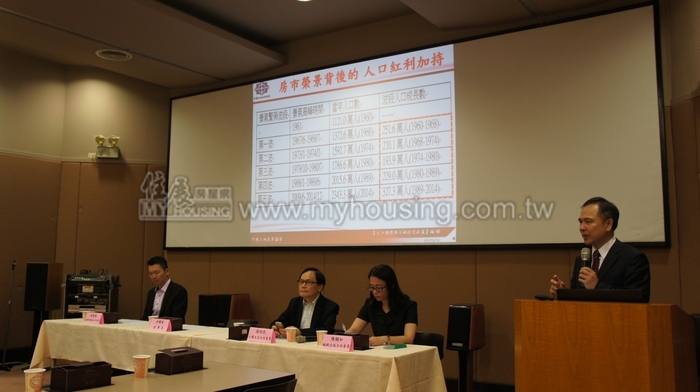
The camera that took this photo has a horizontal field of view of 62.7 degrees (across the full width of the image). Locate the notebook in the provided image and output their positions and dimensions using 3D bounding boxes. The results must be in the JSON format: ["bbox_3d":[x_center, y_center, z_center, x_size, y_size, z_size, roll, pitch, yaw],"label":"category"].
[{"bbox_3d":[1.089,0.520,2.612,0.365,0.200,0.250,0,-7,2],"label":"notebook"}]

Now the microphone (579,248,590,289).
[{"bbox_3d":[1.202,0.376,2.950,0.050,0.220,0.050,6,-20,1],"label":"microphone"}]

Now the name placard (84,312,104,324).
[{"bbox_3d":[-2.265,1.087,5.105,0.205,0.095,0.053,-3,-8,29],"label":"name placard"}]

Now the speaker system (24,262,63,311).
[{"bbox_3d":[-3.624,1.077,6.800,0.290,0.560,0.260,-1,-7,14],"label":"speaker system"}]

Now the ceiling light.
[{"bbox_3d":[-2.679,-1.601,6.512,0.410,0.050,0.410,1,-7,0],"label":"ceiling light"}]

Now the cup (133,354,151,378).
[{"bbox_3d":[-0.996,0.816,2.744,0.082,0.093,0.082,1,-7,0],"label":"cup"}]

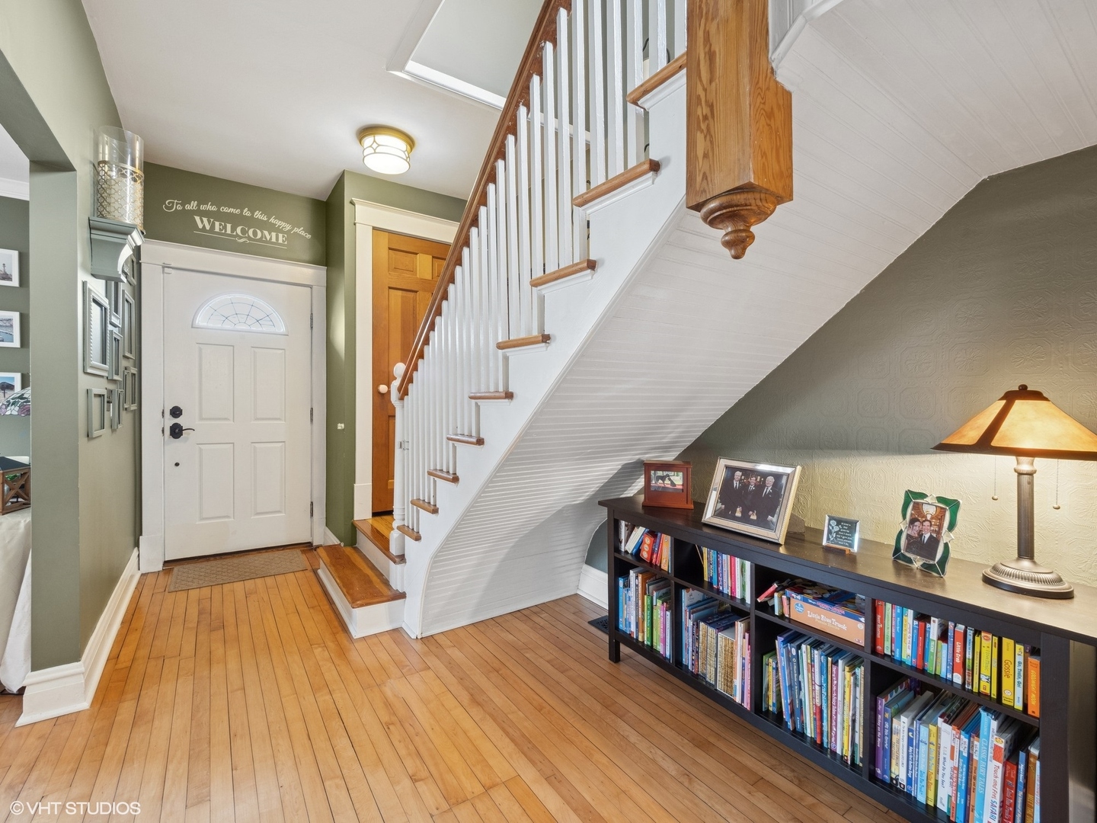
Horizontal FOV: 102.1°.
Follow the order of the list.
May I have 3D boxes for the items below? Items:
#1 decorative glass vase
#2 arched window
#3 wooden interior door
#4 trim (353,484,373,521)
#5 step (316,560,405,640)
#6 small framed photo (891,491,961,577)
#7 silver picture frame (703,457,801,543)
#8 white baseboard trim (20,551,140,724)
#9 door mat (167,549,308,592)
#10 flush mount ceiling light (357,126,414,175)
[{"bbox_3d":[-1.826,-0.985,1.900,0.145,0.390,0.145,0,1,-37],"label":"decorative glass vase"},{"bbox_3d":[-2.261,-0.722,3.280,0.580,0.272,0.040,0,0,-32],"label":"arched window"},{"bbox_3d":[-0.952,-0.287,3.405,0.760,2.030,0.045,0,0,-32],"label":"wooden interior door"},{"bbox_3d":[-1.305,0.626,3.116,0.120,0.255,0.030,0,0,-32],"label":"trim"},{"bbox_3d":[-1.129,0.988,2.609,0.260,0.170,1.090,0,0,-35],"label":"step"},{"bbox_3d":[1.010,0.322,1.182,0.025,0.197,0.135,14,-3,-13],"label":"small framed photo"},{"bbox_3d":[0.697,0.298,1.536,0.030,0.250,0.304,23,-11,-28],"label":"silver picture frame"},{"bbox_3d":[-2.240,0.983,2.213,0.181,0.180,1.639,0,1,-37],"label":"white baseboard trim"},{"bbox_3d":[-2.084,1.063,3.013,0.745,0.012,0.490,0,0,-32],"label":"door mat"},{"bbox_3d":[-1.005,-1.609,2.760,0.338,0.126,0.338,0,0,-32],"label":"flush mount ceiling light"}]

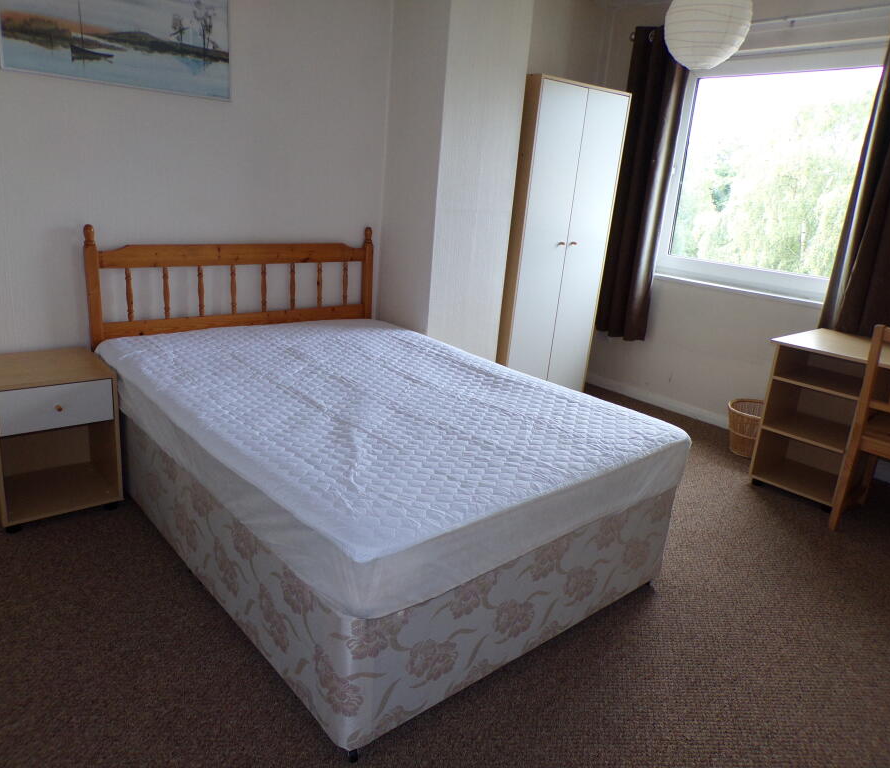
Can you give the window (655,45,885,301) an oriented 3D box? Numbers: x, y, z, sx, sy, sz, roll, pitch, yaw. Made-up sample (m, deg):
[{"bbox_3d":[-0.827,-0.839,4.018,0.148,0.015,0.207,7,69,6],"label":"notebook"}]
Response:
[{"bbox_3d":[1.785,-1.174,4.002,0.100,1.310,1.200,-10,22,-40],"label":"window"}]

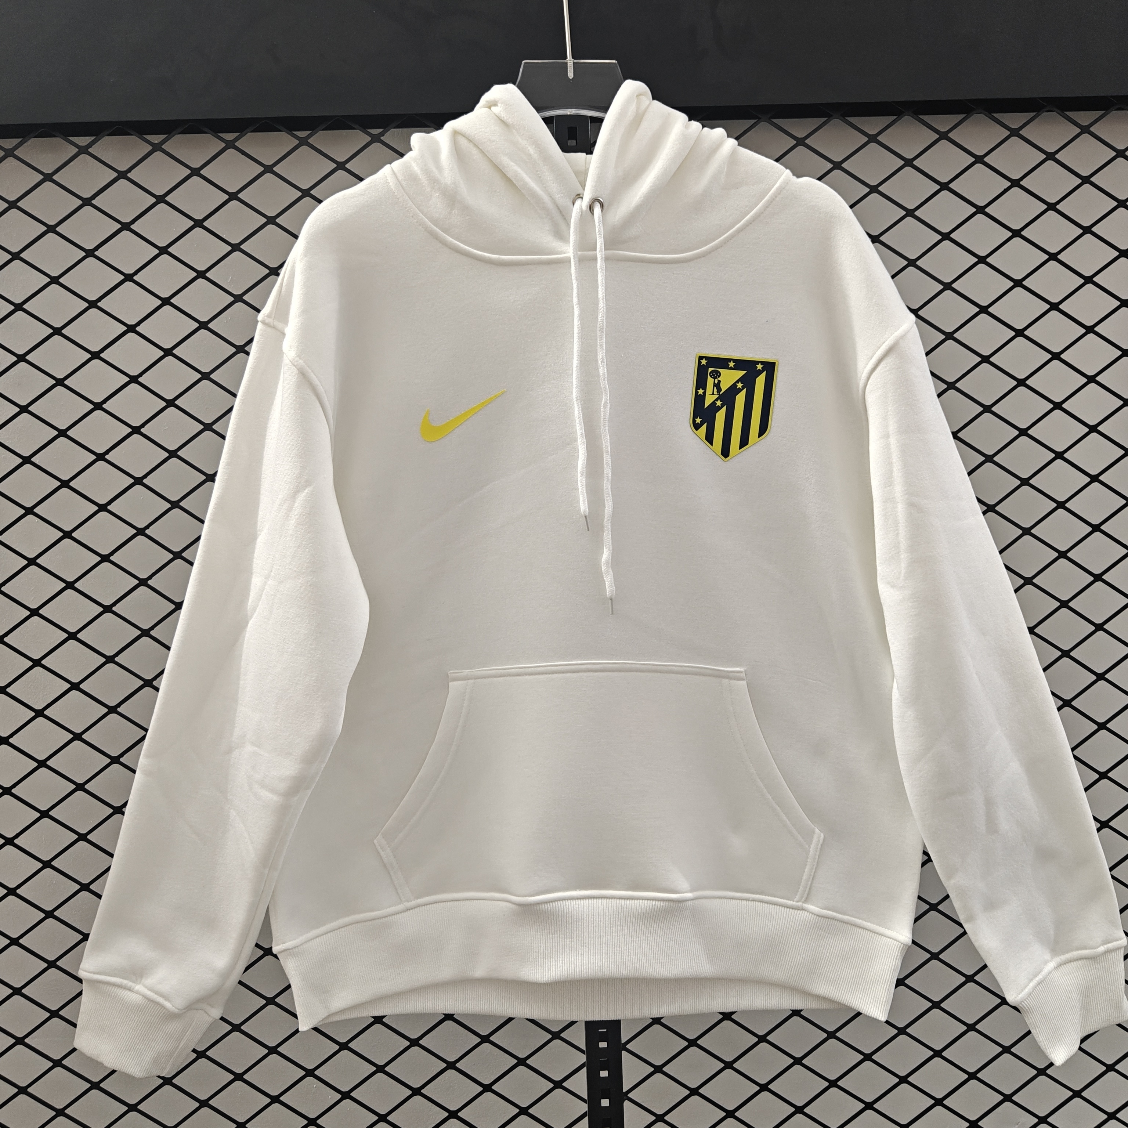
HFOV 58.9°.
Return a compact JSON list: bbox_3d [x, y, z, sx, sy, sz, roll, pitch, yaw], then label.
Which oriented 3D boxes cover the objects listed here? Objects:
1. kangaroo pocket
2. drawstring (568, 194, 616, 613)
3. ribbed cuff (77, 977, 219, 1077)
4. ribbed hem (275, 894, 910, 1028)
[{"bbox_3d":[0.026,0.168,0.770,0.345,0.187,0.040,-2,1,-1],"label":"kangaroo pocket"},{"bbox_3d":[0.021,-0.124,0.772,0.036,0.323,0.030,-2,1,-1],"label":"drawstring"},{"bbox_3d":[-0.336,0.371,0.795,0.115,0.072,0.055,16,1,-2],"label":"ribbed cuff"},{"bbox_3d":[0.023,0.318,0.800,0.508,0.106,0.110,-2,1,-1],"label":"ribbed hem"}]

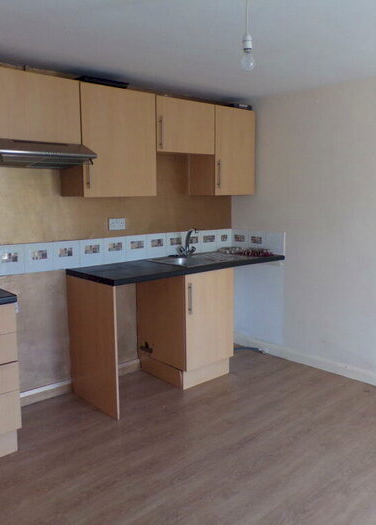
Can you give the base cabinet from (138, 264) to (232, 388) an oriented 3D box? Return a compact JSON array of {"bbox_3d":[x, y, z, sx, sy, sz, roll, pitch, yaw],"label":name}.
[{"bbox_3d":[-0.017,0.462,3.858,0.503,0.871,0.573,-8,12,-42],"label":"base cabinet"}]

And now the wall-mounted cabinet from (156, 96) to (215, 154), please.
[{"bbox_3d":[-0.103,-1.036,3.759,0.603,0.393,0.295,-8,12,-42],"label":"wall-mounted cabinet"}]

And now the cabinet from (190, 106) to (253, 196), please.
[{"bbox_3d":[0.301,-0.932,4.152,0.499,0.712,0.295,-8,12,-42],"label":"cabinet"}]

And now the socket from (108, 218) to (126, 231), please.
[{"bbox_3d":[-0.530,-0.287,3.665,0.150,0.087,0.020,-8,12,-42],"label":"socket"}]

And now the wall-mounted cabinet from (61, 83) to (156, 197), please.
[{"bbox_3d":[-0.547,-0.821,3.377,0.604,0.712,0.295,-8,12,-42],"label":"wall-mounted cabinet"}]

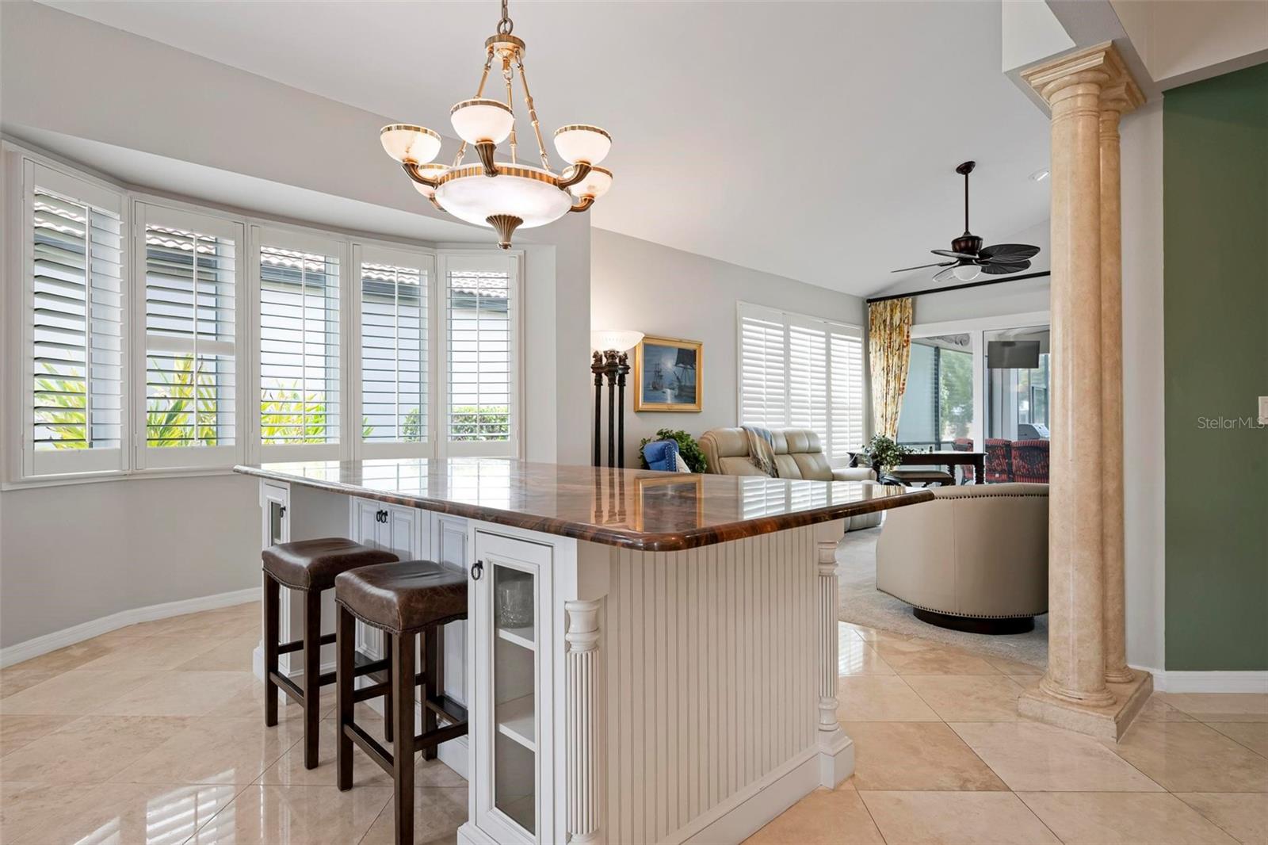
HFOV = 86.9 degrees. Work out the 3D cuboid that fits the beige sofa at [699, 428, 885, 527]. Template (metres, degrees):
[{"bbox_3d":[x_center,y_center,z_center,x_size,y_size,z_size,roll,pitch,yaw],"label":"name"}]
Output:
[{"bbox_3d":[1.540,0.592,6.808,2.350,1.070,0.940,0,0,-44],"label":"beige sofa"}]

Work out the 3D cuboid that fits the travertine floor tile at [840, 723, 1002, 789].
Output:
[{"bbox_3d":[0.914,1.113,2.240,0.457,0.012,0.457,0,0,1],"label":"travertine floor tile"}]

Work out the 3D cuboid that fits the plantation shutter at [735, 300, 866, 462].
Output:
[{"bbox_3d":[2.120,-0.341,8.089,2.808,1.901,0.100,0,0,-44],"label":"plantation shutter"}]

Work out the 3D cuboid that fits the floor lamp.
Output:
[{"bbox_3d":[-0.172,0.202,5.199,0.500,1.850,0.500,0,0,0],"label":"floor lamp"}]

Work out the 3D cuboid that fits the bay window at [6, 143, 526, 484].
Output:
[{"bbox_3d":[-2.031,-0.497,4.230,2.860,1.628,0.528,0,0,-44],"label":"bay window"}]

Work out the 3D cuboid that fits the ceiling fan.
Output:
[{"bbox_3d":[2.908,-1.762,5.850,1.310,1.050,1.310,0,0,-44],"label":"ceiling fan"}]

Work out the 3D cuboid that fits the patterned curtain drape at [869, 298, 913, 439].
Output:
[{"bbox_3d":[3.357,-0.273,8.749,0.140,2.780,0.602,0,0,-44],"label":"patterned curtain drape"}]

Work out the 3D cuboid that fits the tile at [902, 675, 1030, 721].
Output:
[{"bbox_3d":[1.377,1.113,2.691,0.457,0.012,0.457,0,0,1],"label":"tile"}]

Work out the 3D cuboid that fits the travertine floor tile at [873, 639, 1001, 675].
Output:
[{"bbox_3d":[1.384,1.115,3.148,0.457,0.012,0.457,0,0,1],"label":"travertine floor tile"}]

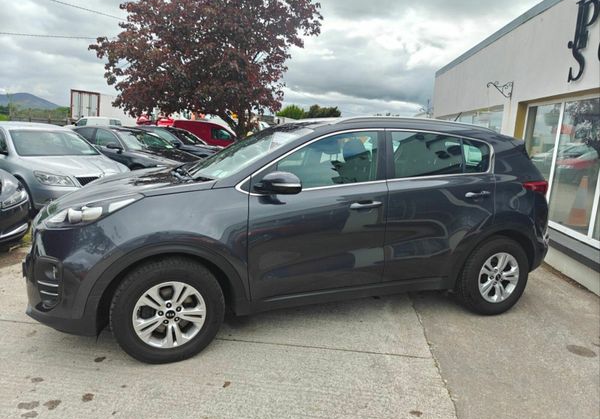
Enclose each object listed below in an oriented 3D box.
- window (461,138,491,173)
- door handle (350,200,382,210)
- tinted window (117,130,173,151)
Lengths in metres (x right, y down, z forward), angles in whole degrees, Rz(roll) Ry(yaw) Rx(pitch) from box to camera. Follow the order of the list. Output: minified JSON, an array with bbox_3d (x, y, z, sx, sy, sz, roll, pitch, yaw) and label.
[{"bbox_3d":[1.473,-0.449,3.490,0.303,0.298,0.050,-3,-12,-23],"label":"window"},{"bbox_3d":[0.475,-0.030,2.974,0.245,0.045,0.055,-8,12,-19],"label":"door handle"},{"bbox_3d":[-3.875,-1.705,10.367,0.903,0.076,1.391,39,25,19],"label":"tinted window"}]

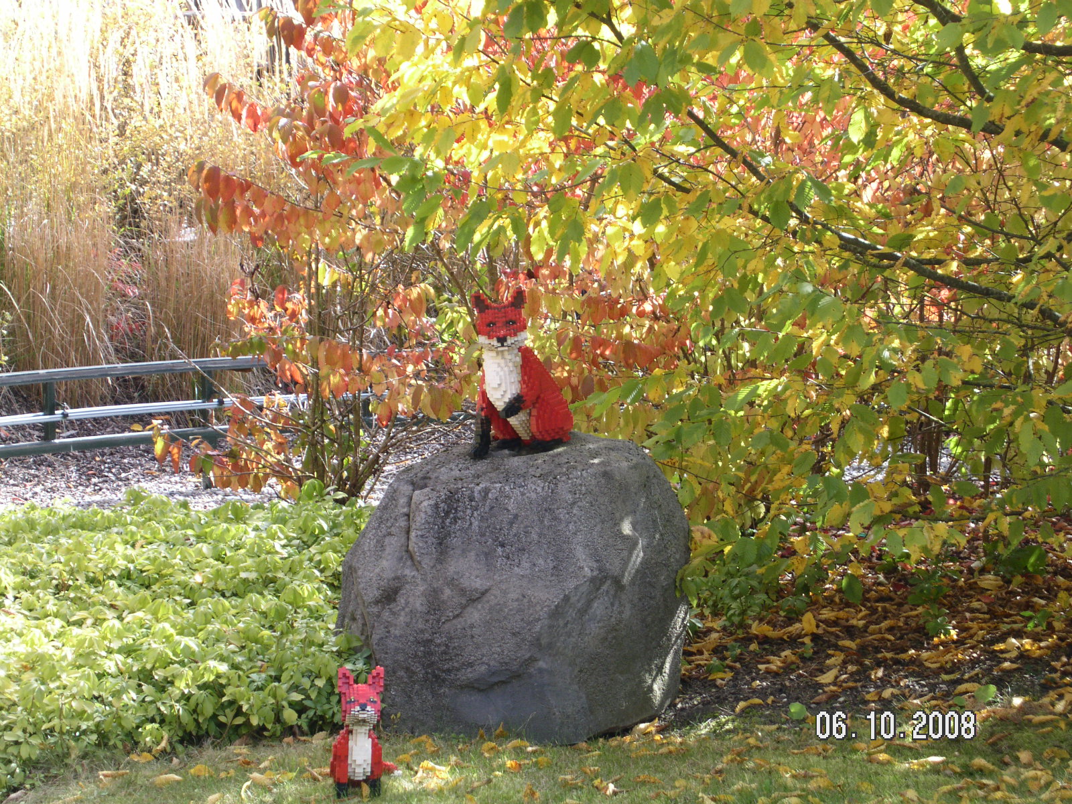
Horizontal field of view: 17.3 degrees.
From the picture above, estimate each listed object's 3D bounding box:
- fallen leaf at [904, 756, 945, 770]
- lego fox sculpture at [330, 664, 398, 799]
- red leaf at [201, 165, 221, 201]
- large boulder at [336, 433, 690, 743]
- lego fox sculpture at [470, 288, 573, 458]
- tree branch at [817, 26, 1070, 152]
[{"bbox_3d":[0.829,0.770,7.520,0.085,0.020,0.045,0,5,0],"label":"fallen leaf"},{"bbox_3d":[-0.357,0.676,7.280,0.132,0.262,0.180,-1,5,-10],"label":"lego fox sculpture"},{"bbox_3d":[-0.956,-0.645,10.400,0.059,0.103,0.030,0,5,0],"label":"red leaf"},{"bbox_3d":[-0.055,0.418,8.380,0.830,0.620,0.900,0,5,0],"label":"large boulder"},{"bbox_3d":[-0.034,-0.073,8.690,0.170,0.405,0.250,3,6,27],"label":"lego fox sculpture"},{"bbox_3d":[1.020,-0.782,8.800,0.660,0.320,0.280,0,5,0],"label":"tree branch"}]

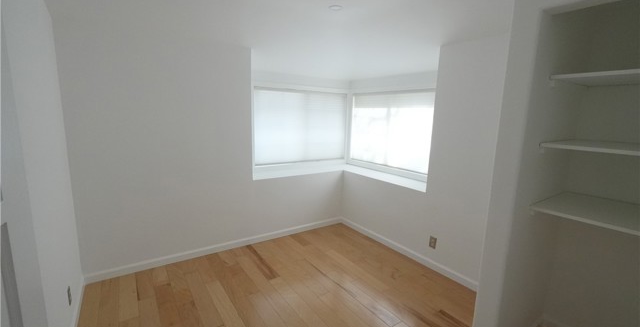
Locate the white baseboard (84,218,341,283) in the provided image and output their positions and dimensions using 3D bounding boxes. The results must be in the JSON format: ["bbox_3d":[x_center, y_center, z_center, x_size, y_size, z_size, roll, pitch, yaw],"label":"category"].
[{"bbox_3d":[-0.906,0.946,3.372,2.922,0.090,0.015,-5,11,-34],"label":"white baseboard"}]

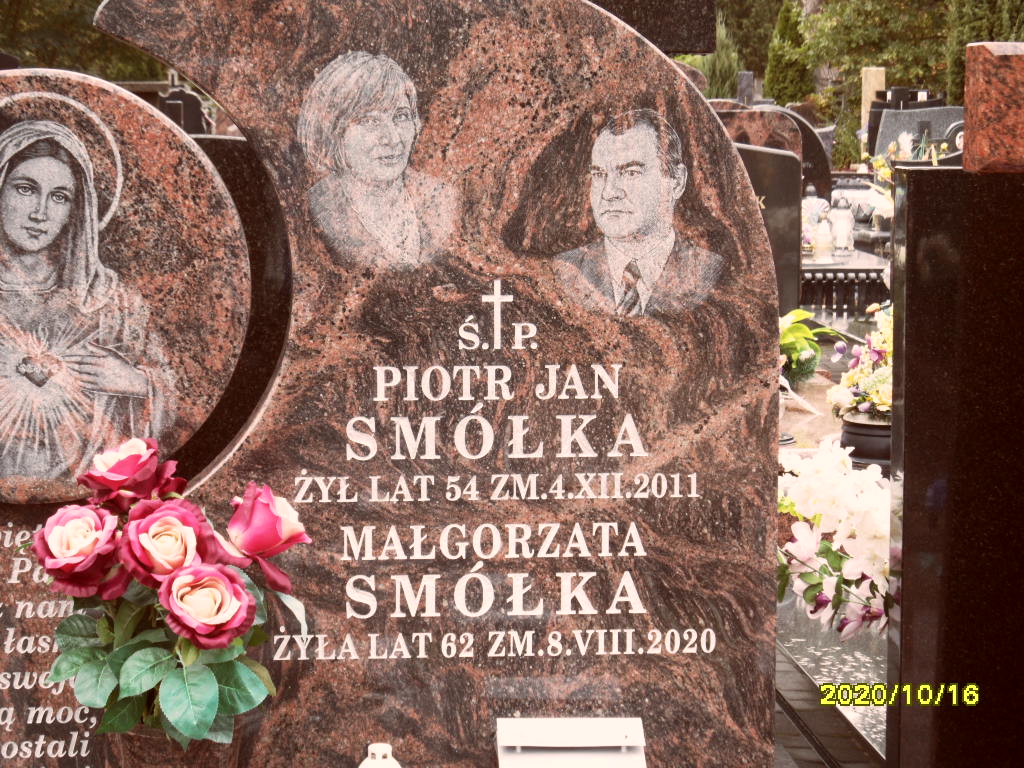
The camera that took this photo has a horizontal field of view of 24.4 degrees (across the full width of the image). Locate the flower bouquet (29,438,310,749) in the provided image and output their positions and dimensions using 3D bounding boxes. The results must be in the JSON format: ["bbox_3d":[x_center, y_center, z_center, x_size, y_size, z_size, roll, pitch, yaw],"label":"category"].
[{"bbox_3d":[-0.379,0.232,2.620,0.300,0.335,0.260,-1,10,0],"label":"flower bouquet"}]

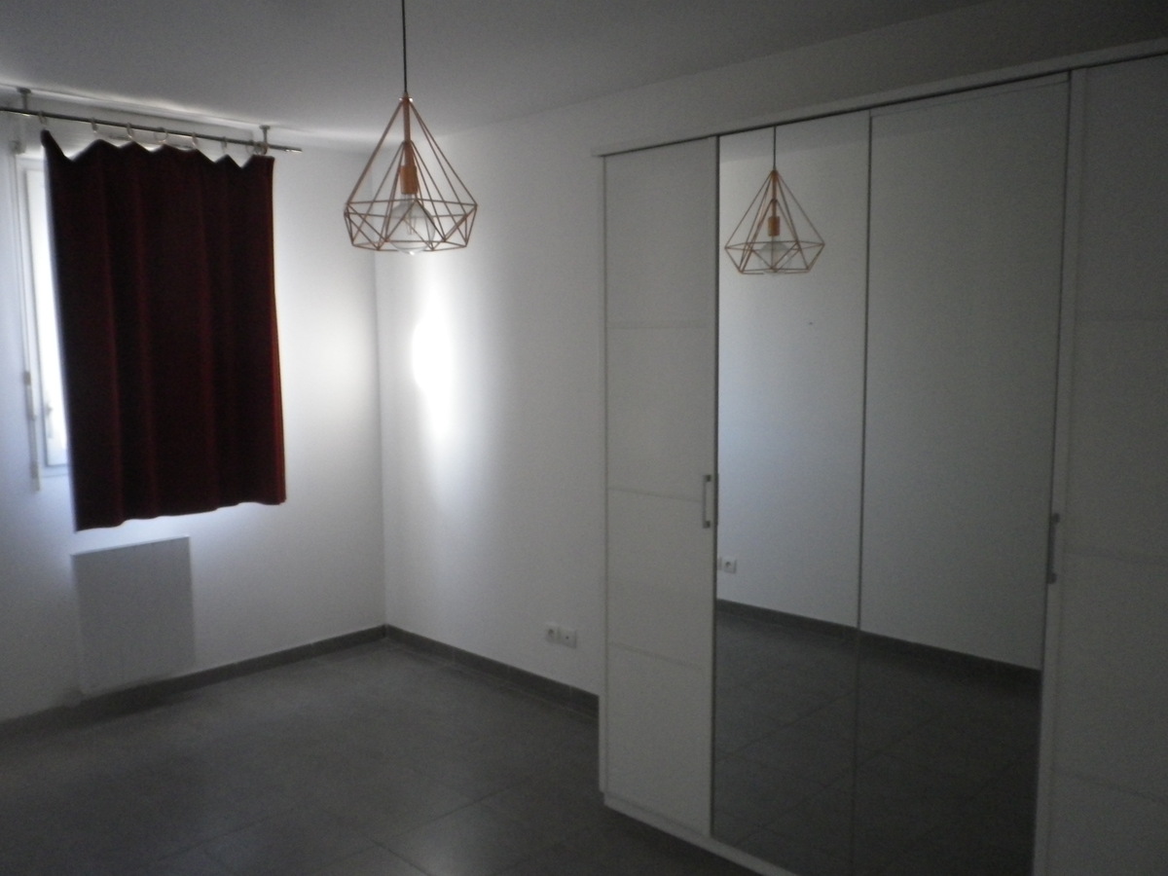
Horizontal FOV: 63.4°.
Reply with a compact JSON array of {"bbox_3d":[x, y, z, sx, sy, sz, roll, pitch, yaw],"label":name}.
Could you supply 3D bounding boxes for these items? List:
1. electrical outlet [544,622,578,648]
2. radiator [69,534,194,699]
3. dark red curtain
[{"bbox_3d":[-0.106,0.866,4.130,0.190,0.085,0.012,5,8,43],"label":"electrical outlet"},{"bbox_3d":[-1.922,0.751,4.055,0.082,0.594,0.461,5,8,43],"label":"radiator"},{"bbox_3d":[-1.727,-0.442,4.030,0.095,1.571,0.940,5,8,43],"label":"dark red curtain"}]

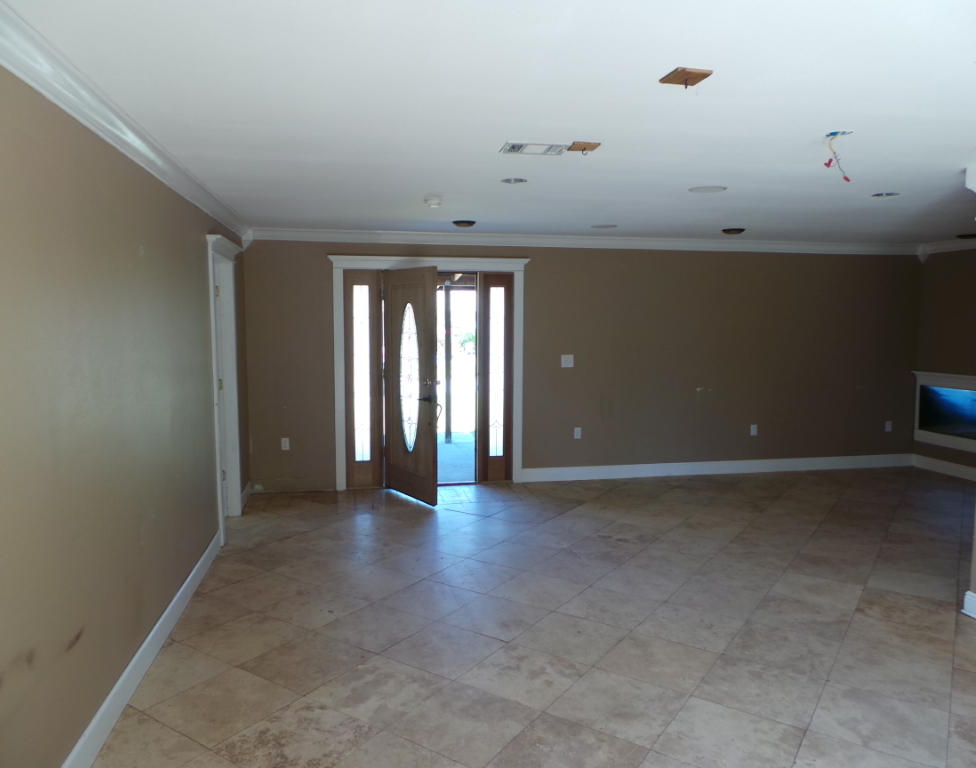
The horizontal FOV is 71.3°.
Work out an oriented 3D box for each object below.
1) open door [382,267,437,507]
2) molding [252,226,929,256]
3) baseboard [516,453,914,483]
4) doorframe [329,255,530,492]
[{"bbox_3d":[-0.690,0.008,6.129,0.050,2.045,0.860,-4,7,-37],"label":"open door"},{"bbox_3d":[1.337,-1.385,6.726,7.020,0.098,0.095,-1,5,-11],"label":"molding"},{"bbox_3d":[2.543,0.883,7.217,4.510,0.143,0.020,-1,5,-11],"label":"baseboard"},{"bbox_3d":[-0.536,-0.093,6.538,1.880,2.190,0.140,-1,5,-11],"label":"doorframe"}]

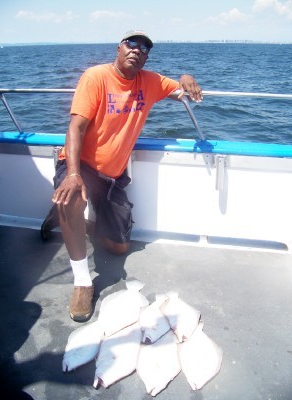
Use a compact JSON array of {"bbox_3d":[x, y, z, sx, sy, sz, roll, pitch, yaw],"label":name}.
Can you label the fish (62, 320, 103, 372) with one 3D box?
[{"bbox_3d":[-0.267,0.631,1.847,0.183,0.052,0.385,8,22,20],"label":"fish"}]

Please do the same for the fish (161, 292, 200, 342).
[{"bbox_3d":[0.174,0.558,2.001,0.183,0.052,0.388,-2,21,-6],"label":"fish"}]

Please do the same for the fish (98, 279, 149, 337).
[{"bbox_3d":[-0.114,0.534,2.066,0.208,0.052,0.474,6,21,15],"label":"fish"}]

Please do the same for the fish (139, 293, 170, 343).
[{"bbox_3d":[0.048,0.564,1.983,0.173,0.052,0.386,3,21,9],"label":"fish"}]

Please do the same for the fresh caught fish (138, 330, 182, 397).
[{"bbox_3d":[0.059,0.669,1.746,0.188,0.052,0.415,3,21,9],"label":"fresh caught fish"}]

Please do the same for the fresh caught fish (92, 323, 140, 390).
[{"bbox_3d":[-0.108,0.651,1.794,0.203,0.052,0.464,6,21,16],"label":"fresh caught fish"}]

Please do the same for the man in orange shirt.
[{"bbox_3d":[-0.085,-0.225,2.307,1.039,1.334,0.961,-5,21,-14],"label":"man in orange shirt"}]

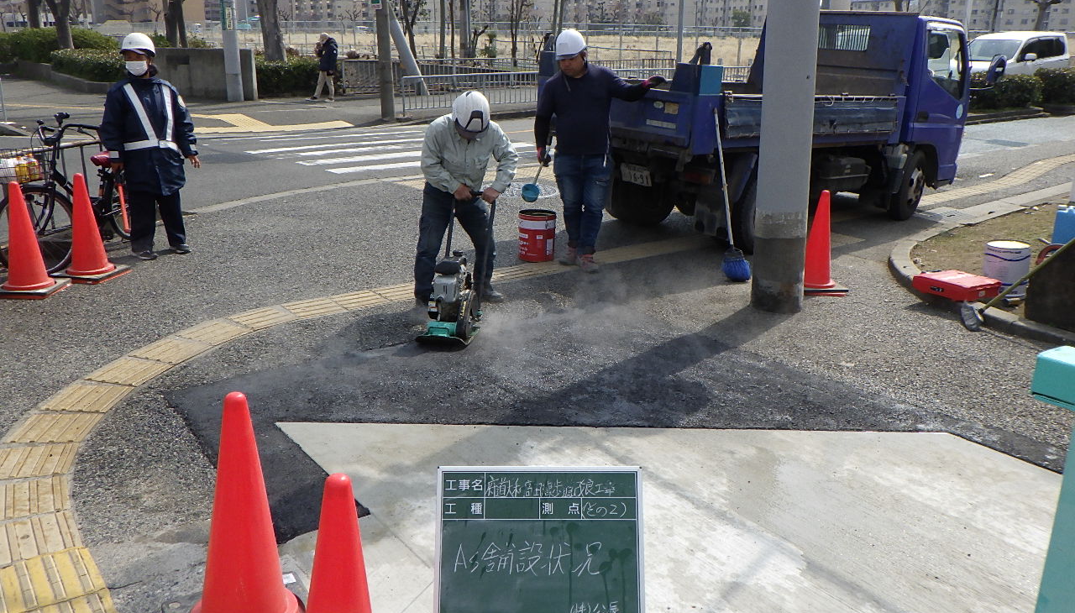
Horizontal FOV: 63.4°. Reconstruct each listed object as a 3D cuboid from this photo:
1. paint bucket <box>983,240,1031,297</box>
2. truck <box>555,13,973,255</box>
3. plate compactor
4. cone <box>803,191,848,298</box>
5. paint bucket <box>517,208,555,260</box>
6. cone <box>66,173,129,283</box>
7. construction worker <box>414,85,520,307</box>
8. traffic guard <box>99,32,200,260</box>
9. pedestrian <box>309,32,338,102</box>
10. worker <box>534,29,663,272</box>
[{"bbox_3d":[3.257,-0.265,6.017,0.290,0.340,0.290,1,17,0],"label":"paint bucket"},{"bbox_3d":[2.324,-1.819,8.305,4.700,2.000,1.720,-11,23,-40],"label":"truck"},{"bbox_3d":[-0.448,-0.229,4.918,0.330,0.780,0.750,5,17,12],"label":"plate compactor"},{"bbox_3d":[1.970,-0.456,6.066,0.400,0.700,0.400,1,16,-3],"label":"cone"},{"bbox_3d":[-0.005,-0.558,6.804,0.300,0.370,0.300,2,16,0],"label":"paint bucket"},{"bbox_3d":[-3.057,-0.538,5.872,0.370,0.705,0.370,3,17,8],"label":"cone"},{"bbox_3d":[-0.426,-0.622,5.238,0.620,1.340,0.680,0,17,-2],"label":"construction worker"},{"bbox_3d":[-2.836,-1.164,6.351,0.630,1.630,0.400,-14,23,-40],"label":"traffic guard"},{"bbox_3d":[-5.334,-5.890,21.432,0.660,1.600,0.520,1,17,0],"label":"pedestrian"},{"bbox_3d":[0.464,-1.153,6.464,0.920,1.740,0.460,5,18,12],"label":"worker"}]

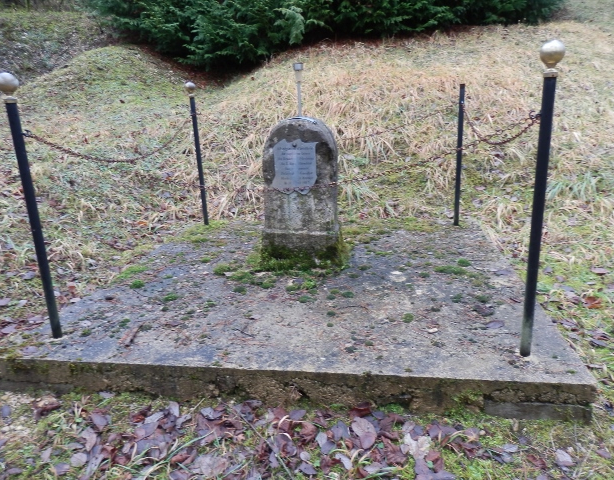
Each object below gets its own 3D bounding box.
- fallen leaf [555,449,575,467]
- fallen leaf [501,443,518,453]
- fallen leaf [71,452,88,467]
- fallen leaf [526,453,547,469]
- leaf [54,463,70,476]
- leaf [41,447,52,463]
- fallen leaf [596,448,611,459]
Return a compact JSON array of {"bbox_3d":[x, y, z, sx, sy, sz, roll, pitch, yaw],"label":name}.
[{"bbox_3d":[0.898,0.757,1.609,0.062,0.020,0.078,-9,22,-10],"label":"fallen leaf"},{"bbox_3d":[0.728,0.747,1.661,0.058,0.015,0.050,7,20,26],"label":"fallen leaf"},{"bbox_3d":[-0.883,0.845,1.793,0.055,0.020,0.082,-13,19,-33],"label":"fallen leaf"},{"bbox_3d":[0.856,0.803,1.698,0.048,0.030,0.071,-8,17,-20],"label":"fallen leaf"},{"bbox_3d":[-0.908,0.842,1.708,0.051,0.015,0.064,-16,22,-35],"label":"leaf"},{"bbox_3d":[-1.007,0.824,1.787,0.039,0.012,0.063,-5,18,-5],"label":"leaf"},{"bbox_3d":[1.038,0.748,1.618,0.038,0.012,0.056,-12,20,-28],"label":"fallen leaf"}]

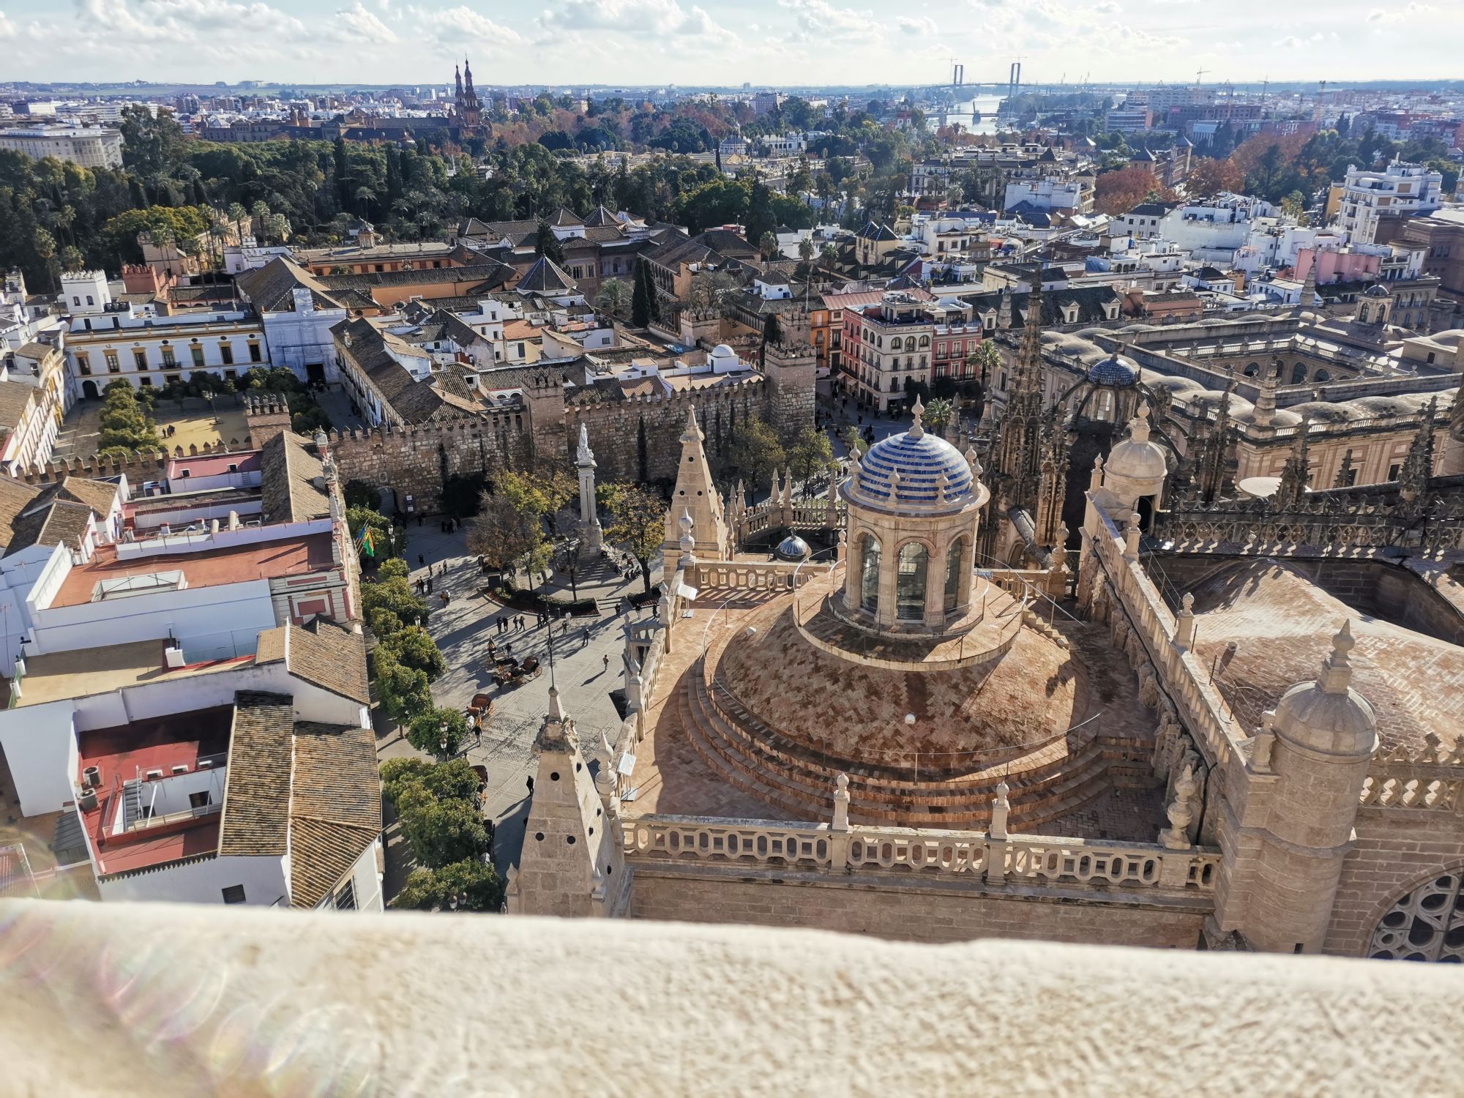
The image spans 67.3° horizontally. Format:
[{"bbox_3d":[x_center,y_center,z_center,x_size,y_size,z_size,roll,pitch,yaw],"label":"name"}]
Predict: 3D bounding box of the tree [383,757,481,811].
[{"bbox_3d":[-22.322,18.545,82.028,7.000,5.800,6.000,0,23,0],"label":"tree"}]

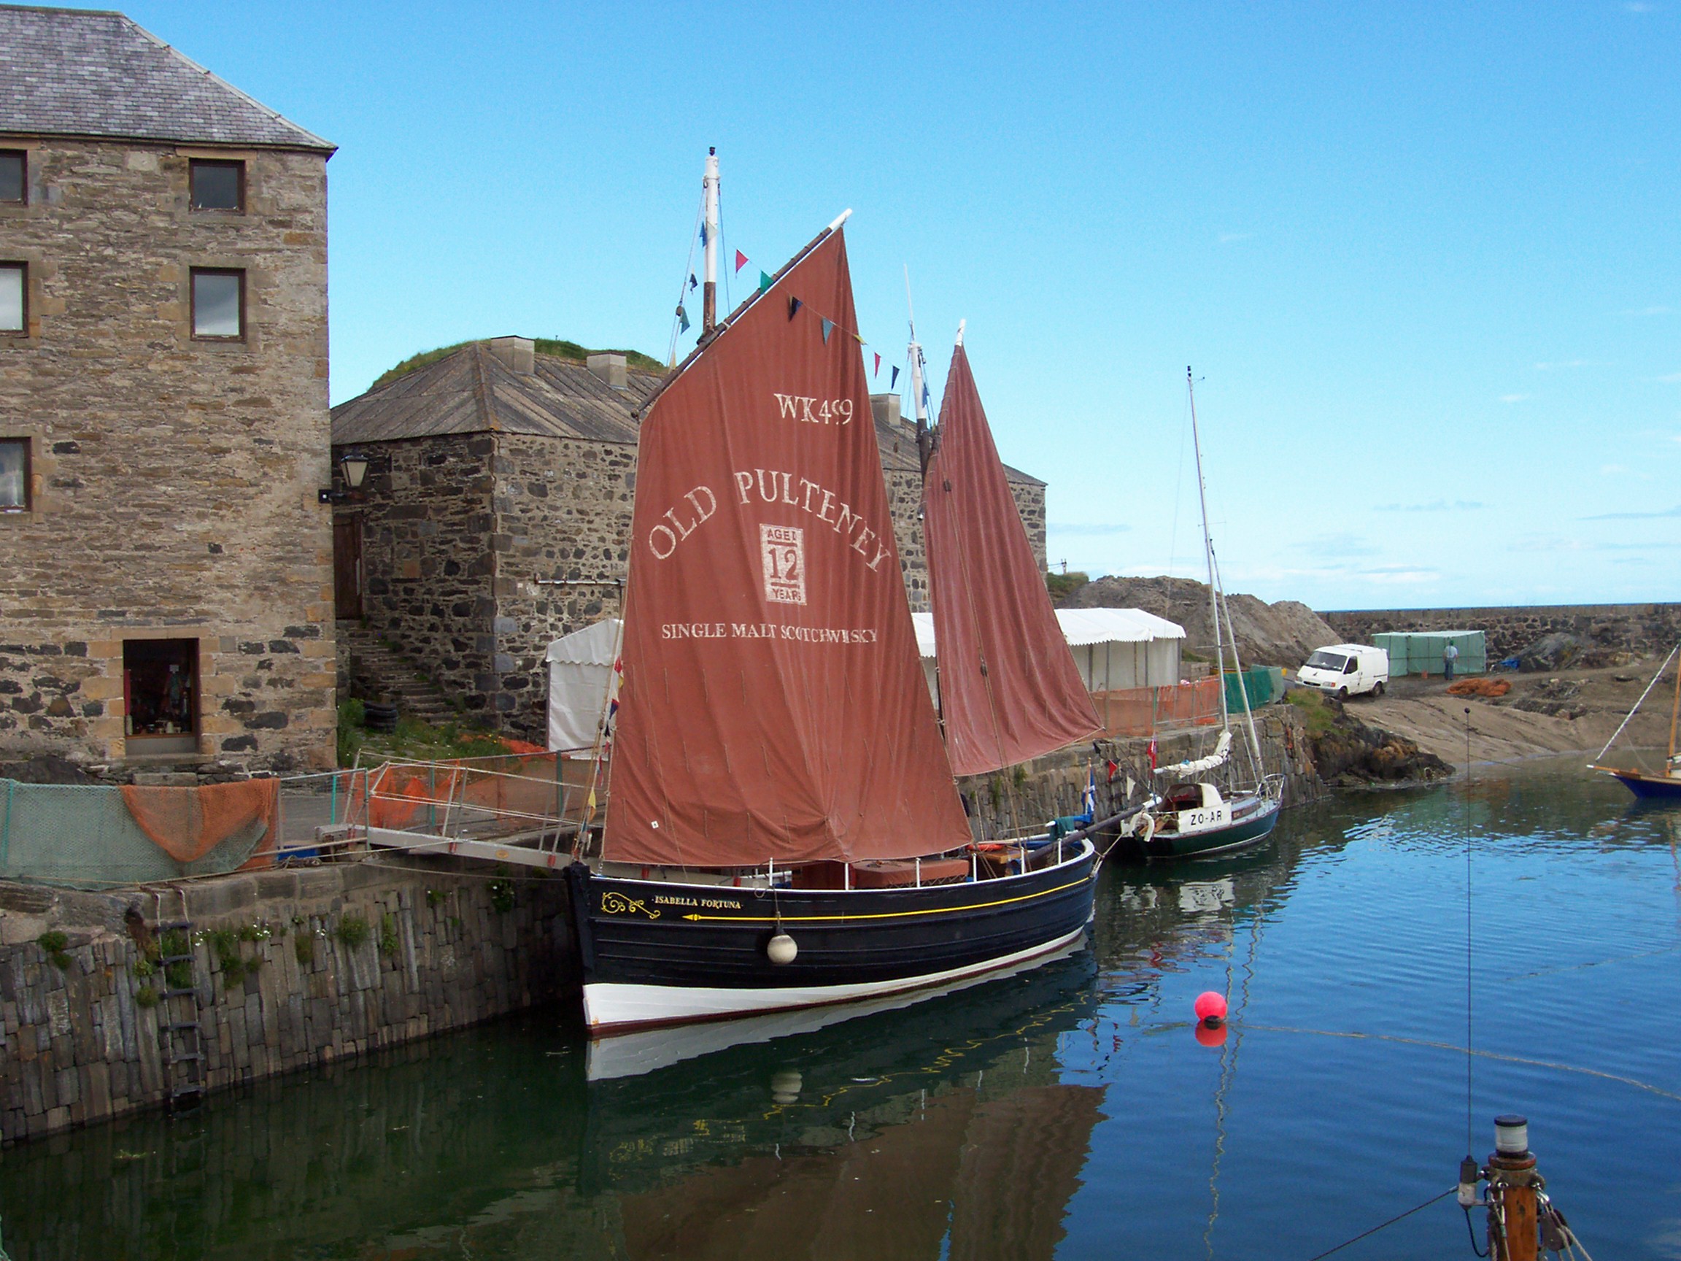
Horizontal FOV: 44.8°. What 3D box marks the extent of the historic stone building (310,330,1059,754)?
[{"bbox_3d":[-4.060,-2.518,60.300,8.800,10.100,28.200,-1,0,32],"label":"historic stone building"}]

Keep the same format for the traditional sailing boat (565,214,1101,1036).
[{"bbox_3d":[0.500,-0.639,34.000,4.100,13.200,13.000,-1,0,43],"label":"traditional sailing boat"}]

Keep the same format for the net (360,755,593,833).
[{"bbox_3d":[-5.540,2.479,31.650,0.200,1.040,4.872,-1,0,37],"label":"net"}]

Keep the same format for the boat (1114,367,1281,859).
[{"bbox_3d":[9.350,-0.431,50.400,2.500,12.100,8.000,-1,0,35],"label":"boat"}]

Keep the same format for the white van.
[{"bbox_3d":[19.659,1.608,80.046,1.970,1.970,4.650,-1,0,40],"label":"white van"}]

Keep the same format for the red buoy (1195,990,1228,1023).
[{"bbox_3d":[5.394,5.491,29.650,0.470,0.490,0.470,-1,0,10],"label":"red buoy"}]

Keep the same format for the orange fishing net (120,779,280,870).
[{"bbox_3d":[-8.165,2.538,26.100,0.200,1.140,2.228,-1,0,44],"label":"orange fishing net"}]

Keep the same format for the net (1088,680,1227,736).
[{"bbox_3d":[8.380,2.033,53.550,0.200,1.200,8.038,-1,0,34],"label":"net"}]

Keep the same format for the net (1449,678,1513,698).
[{"bbox_3d":[23.495,2.058,75.000,2.350,0.600,1.500,-1,0,6],"label":"net"}]

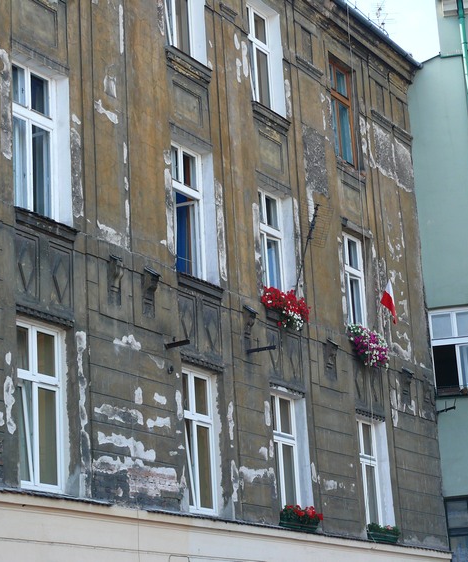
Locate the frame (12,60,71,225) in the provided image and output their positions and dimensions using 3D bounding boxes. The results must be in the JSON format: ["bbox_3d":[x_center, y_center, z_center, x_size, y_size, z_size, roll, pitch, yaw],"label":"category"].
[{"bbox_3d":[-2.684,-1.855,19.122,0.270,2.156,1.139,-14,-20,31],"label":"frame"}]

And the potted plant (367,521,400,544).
[{"bbox_3d":[2.595,4.452,25.288,0.210,0.305,1.210,-13,-19,29],"label":"potted plant"}]

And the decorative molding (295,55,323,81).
[{"bbox_3d":[1.422,-3.898,26.396,0.110,0.136,0.926,-13,-19,29],"label":"decorative molding"}]

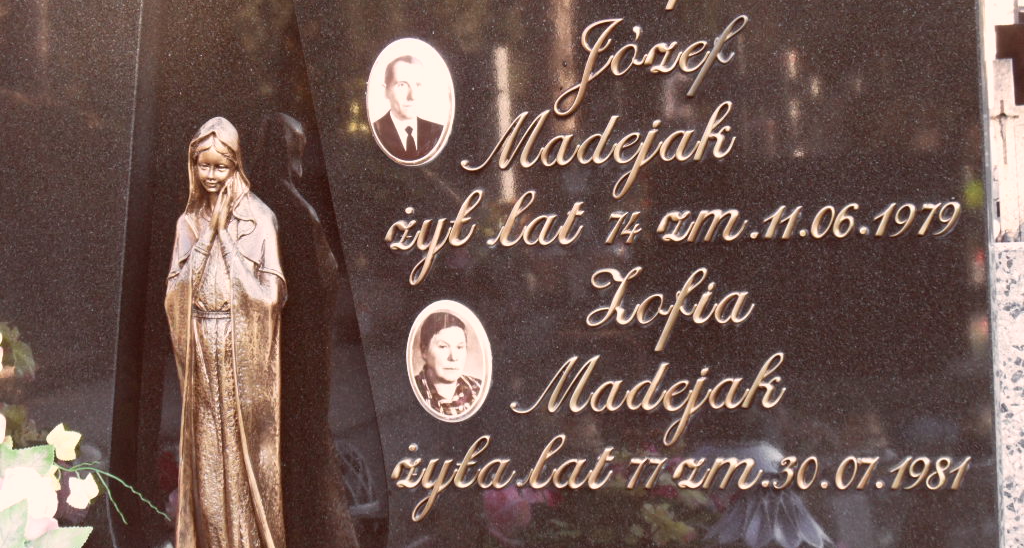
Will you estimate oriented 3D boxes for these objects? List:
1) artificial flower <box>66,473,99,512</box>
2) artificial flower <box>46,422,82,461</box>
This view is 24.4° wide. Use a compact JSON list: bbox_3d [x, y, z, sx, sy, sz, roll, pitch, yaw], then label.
[{"bbox_3d":[-0.399,0.202,2.200,0.029,0.034,0.015,-3,2,-3],"label":"artificial flower"},{"bbox_3d":[-0.417,0.157,2.200,0.031,0.036,0.015,-3,2,-3],"label":"artificial flower"}]

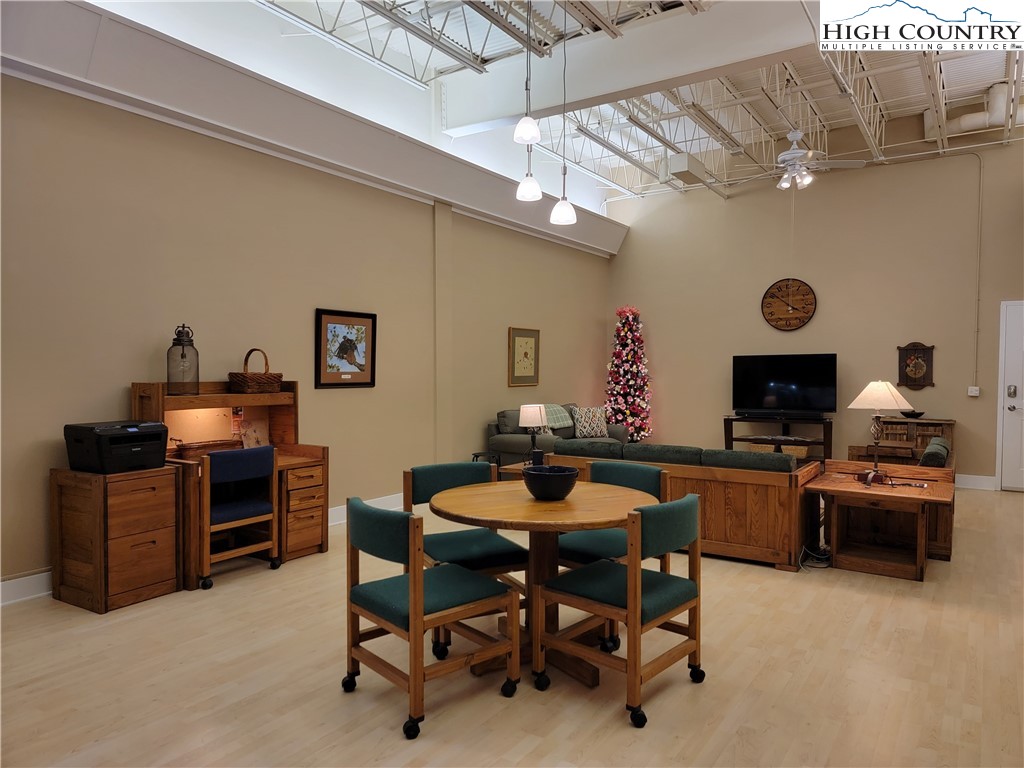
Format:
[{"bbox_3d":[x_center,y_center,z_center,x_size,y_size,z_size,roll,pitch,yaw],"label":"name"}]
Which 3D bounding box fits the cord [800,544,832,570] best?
[{"bbox_3d":[2.078,1.172,4.870,0.200,0.150,0.220,1,1,33],"label":"cord"}]

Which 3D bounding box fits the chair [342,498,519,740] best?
[{"bbox_3d":[-0.326,0.872,2.923,0.520,0.810,0.525,-1,2,-41],"label":"chair"}]

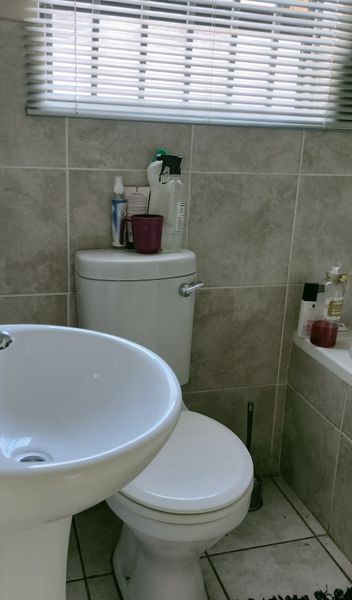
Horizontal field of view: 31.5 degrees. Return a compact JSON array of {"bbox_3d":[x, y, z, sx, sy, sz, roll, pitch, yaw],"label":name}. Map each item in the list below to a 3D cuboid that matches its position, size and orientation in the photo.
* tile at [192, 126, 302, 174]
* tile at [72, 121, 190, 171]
[{"bbox_3d":[0.207,-0.436,1.799,0.342,0.135,0.012,-3,17,-17],"label":"tile"},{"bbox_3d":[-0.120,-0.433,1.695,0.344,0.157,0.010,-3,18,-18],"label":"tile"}]

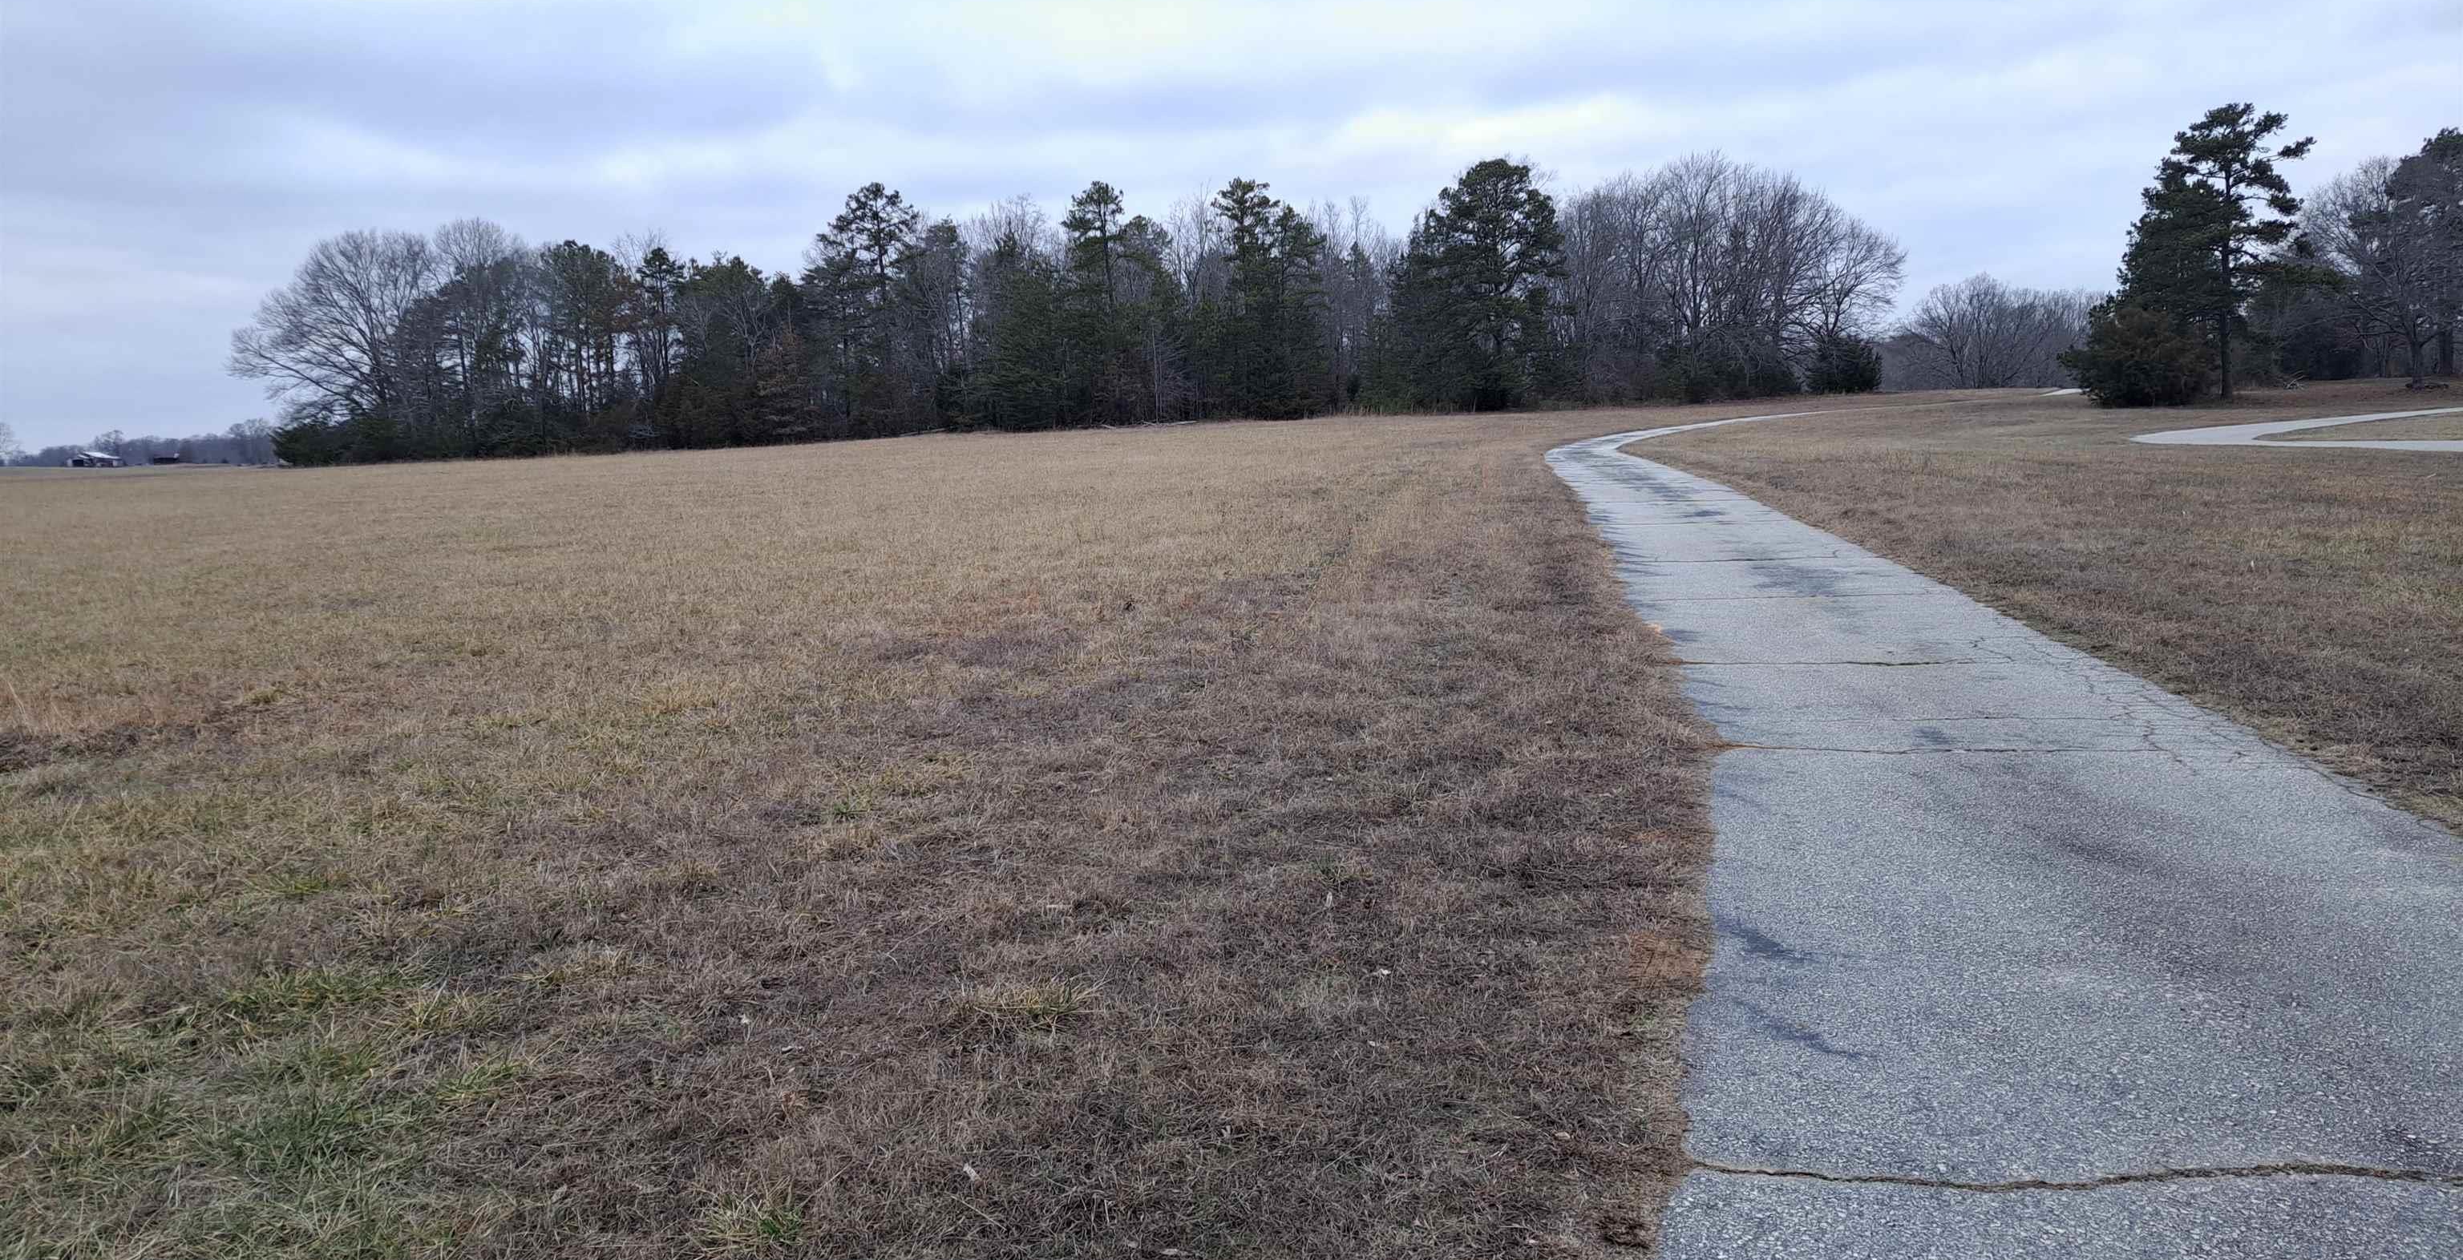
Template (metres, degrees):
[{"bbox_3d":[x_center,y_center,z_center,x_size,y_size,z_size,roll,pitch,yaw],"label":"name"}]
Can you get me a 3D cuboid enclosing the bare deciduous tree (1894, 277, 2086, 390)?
[{"bbox_3d":[60.085,-22.665,135.000,14.500,11.000,13.000,3,6,24],"label":"bare deciduous tree"}]

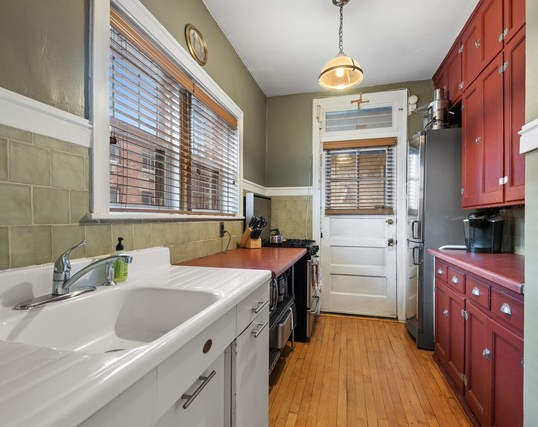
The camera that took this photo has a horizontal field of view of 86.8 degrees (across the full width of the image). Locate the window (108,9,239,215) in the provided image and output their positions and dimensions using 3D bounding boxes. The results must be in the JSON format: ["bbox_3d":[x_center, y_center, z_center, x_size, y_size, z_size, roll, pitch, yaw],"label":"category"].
[{"bbox_3d":[-0.536,-0.456,2.026,0.071,0.907,1.601,0,-1,15],"label":"window"}]

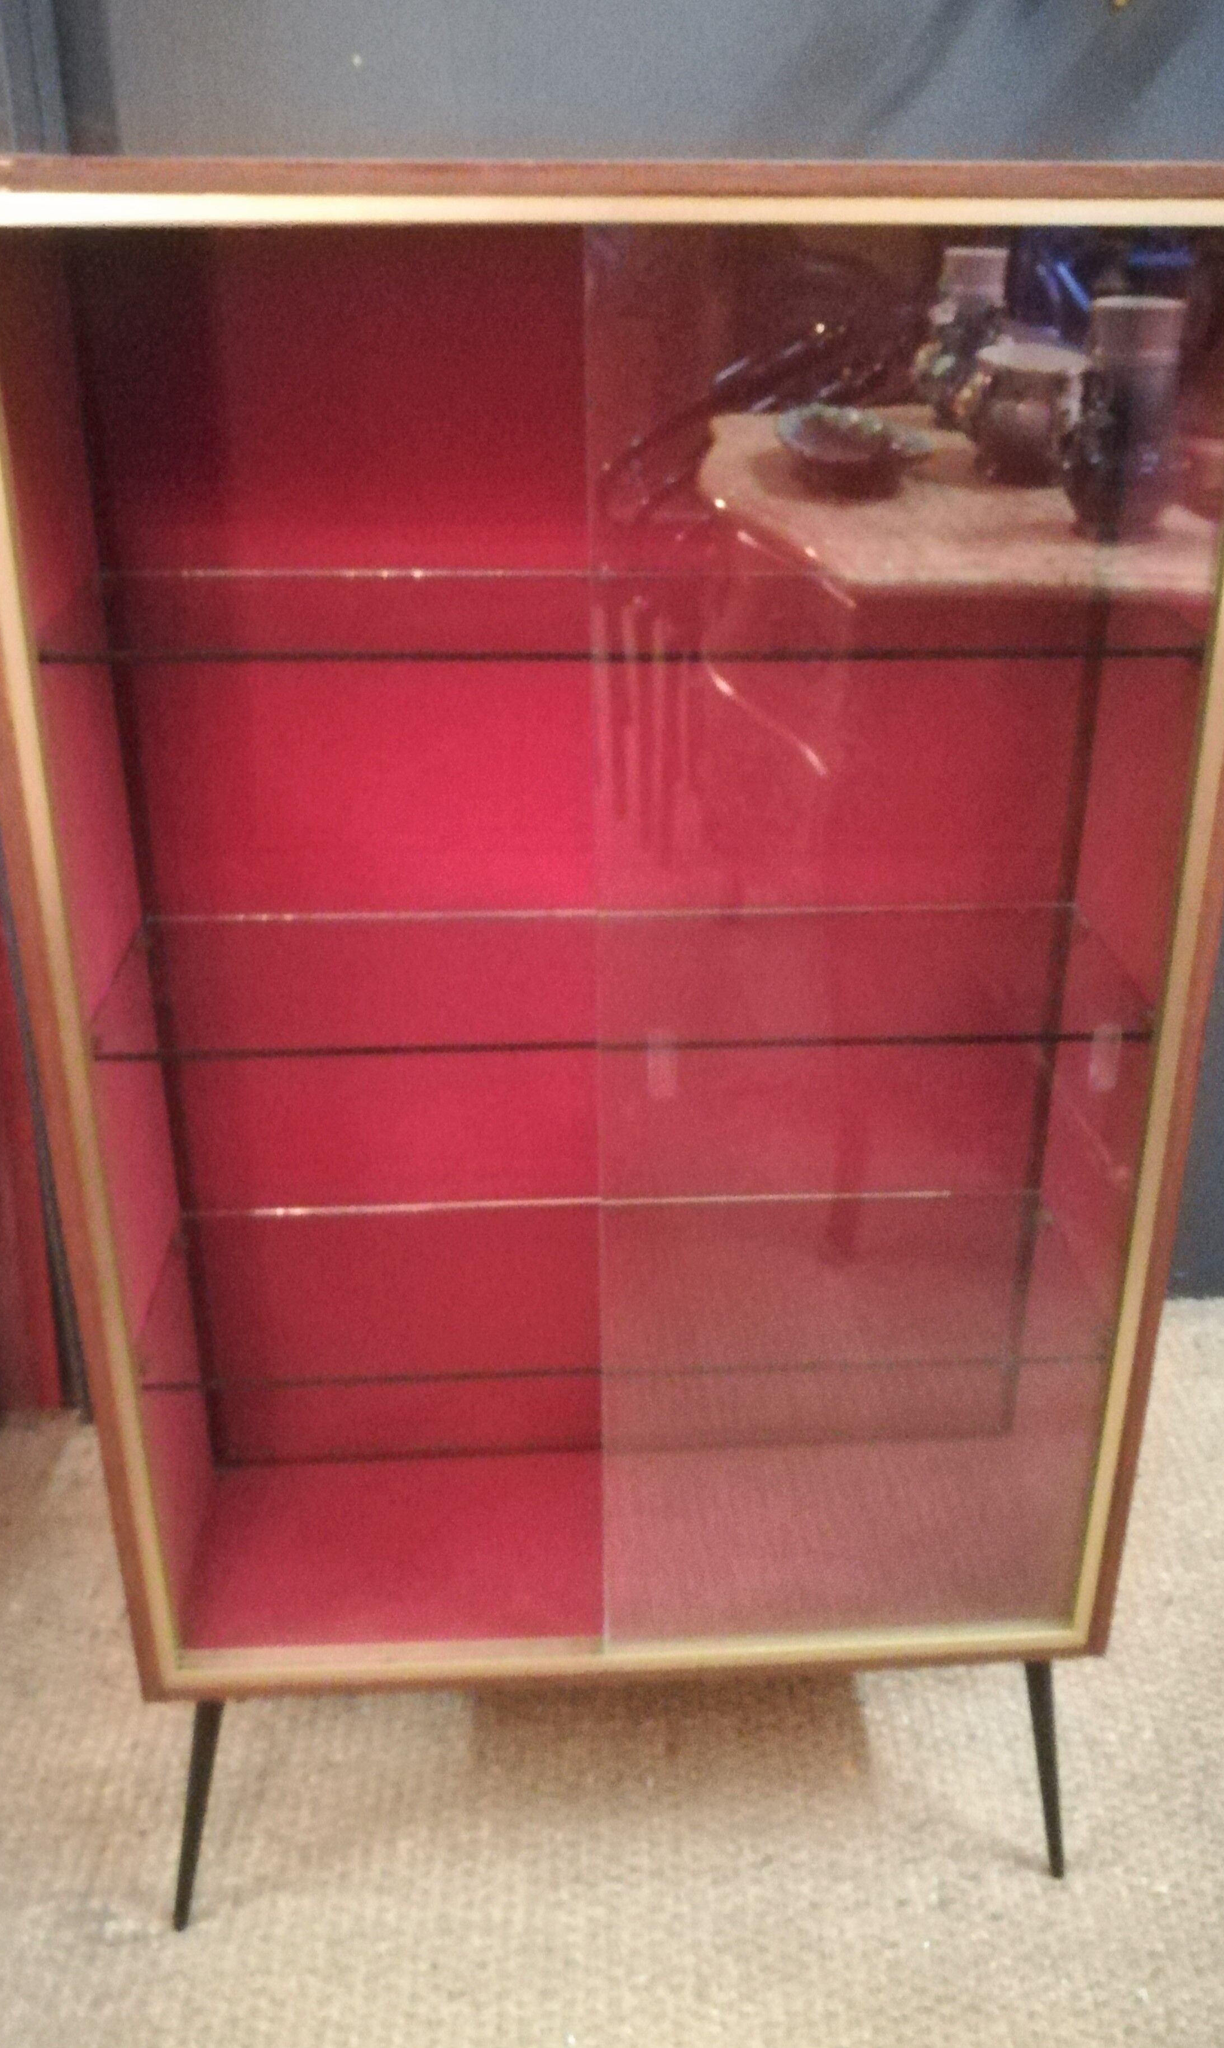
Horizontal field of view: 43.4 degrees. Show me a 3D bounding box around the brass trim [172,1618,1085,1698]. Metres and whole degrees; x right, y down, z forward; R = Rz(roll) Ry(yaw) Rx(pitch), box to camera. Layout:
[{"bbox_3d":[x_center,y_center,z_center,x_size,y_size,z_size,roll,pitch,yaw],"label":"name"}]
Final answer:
[{"bbox_3d":[0.015,0.535,1.312,0.777,0.018,0.023,-1,22,-3],"label":"brass trim"}]

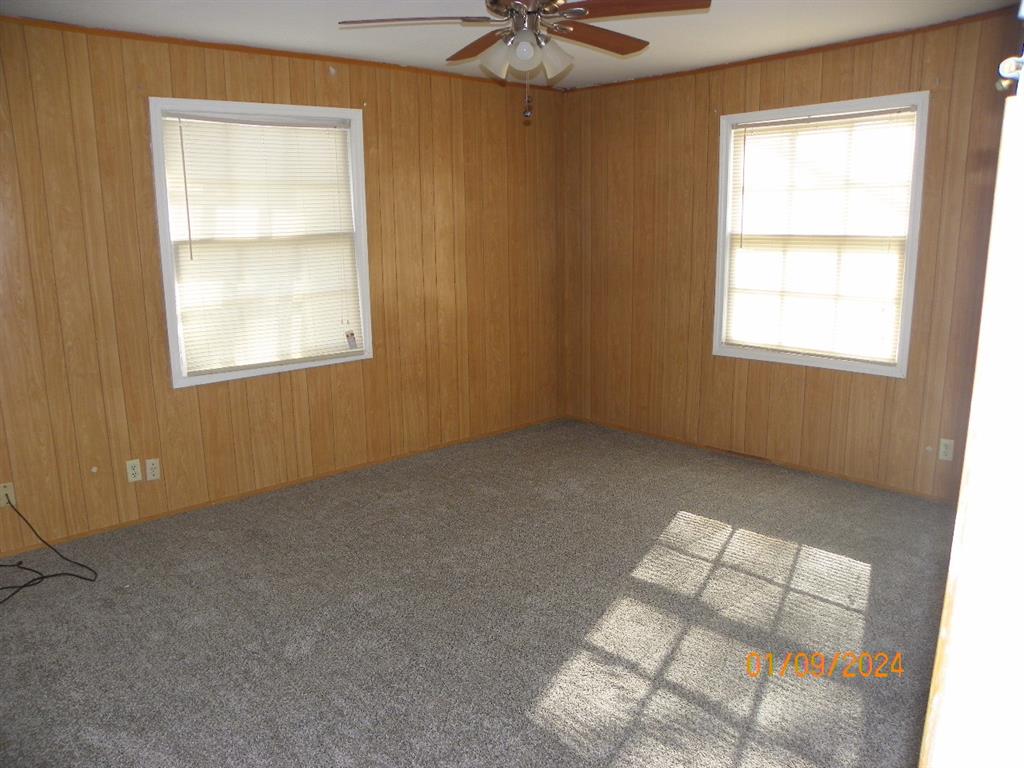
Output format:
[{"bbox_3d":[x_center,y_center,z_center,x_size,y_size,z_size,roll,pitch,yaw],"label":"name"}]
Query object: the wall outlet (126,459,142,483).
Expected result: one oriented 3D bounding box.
[{"bbox_3d":[-1.946,0.451,3.967,0.070,0.114,0.012,-11,16,-40],"label":"wall outlet"}]

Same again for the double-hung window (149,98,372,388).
[{"bbox_3d":[-1.331,-0.783,4.304,1.190,1.458,0.070,-11,16,-40],"label":"double-hung window"}]

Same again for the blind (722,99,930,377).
[{"bbox_3d":[1.691,-0.823,4.385,0.100,1.449,1.191,-11,16,-40],"label":"blind"}]

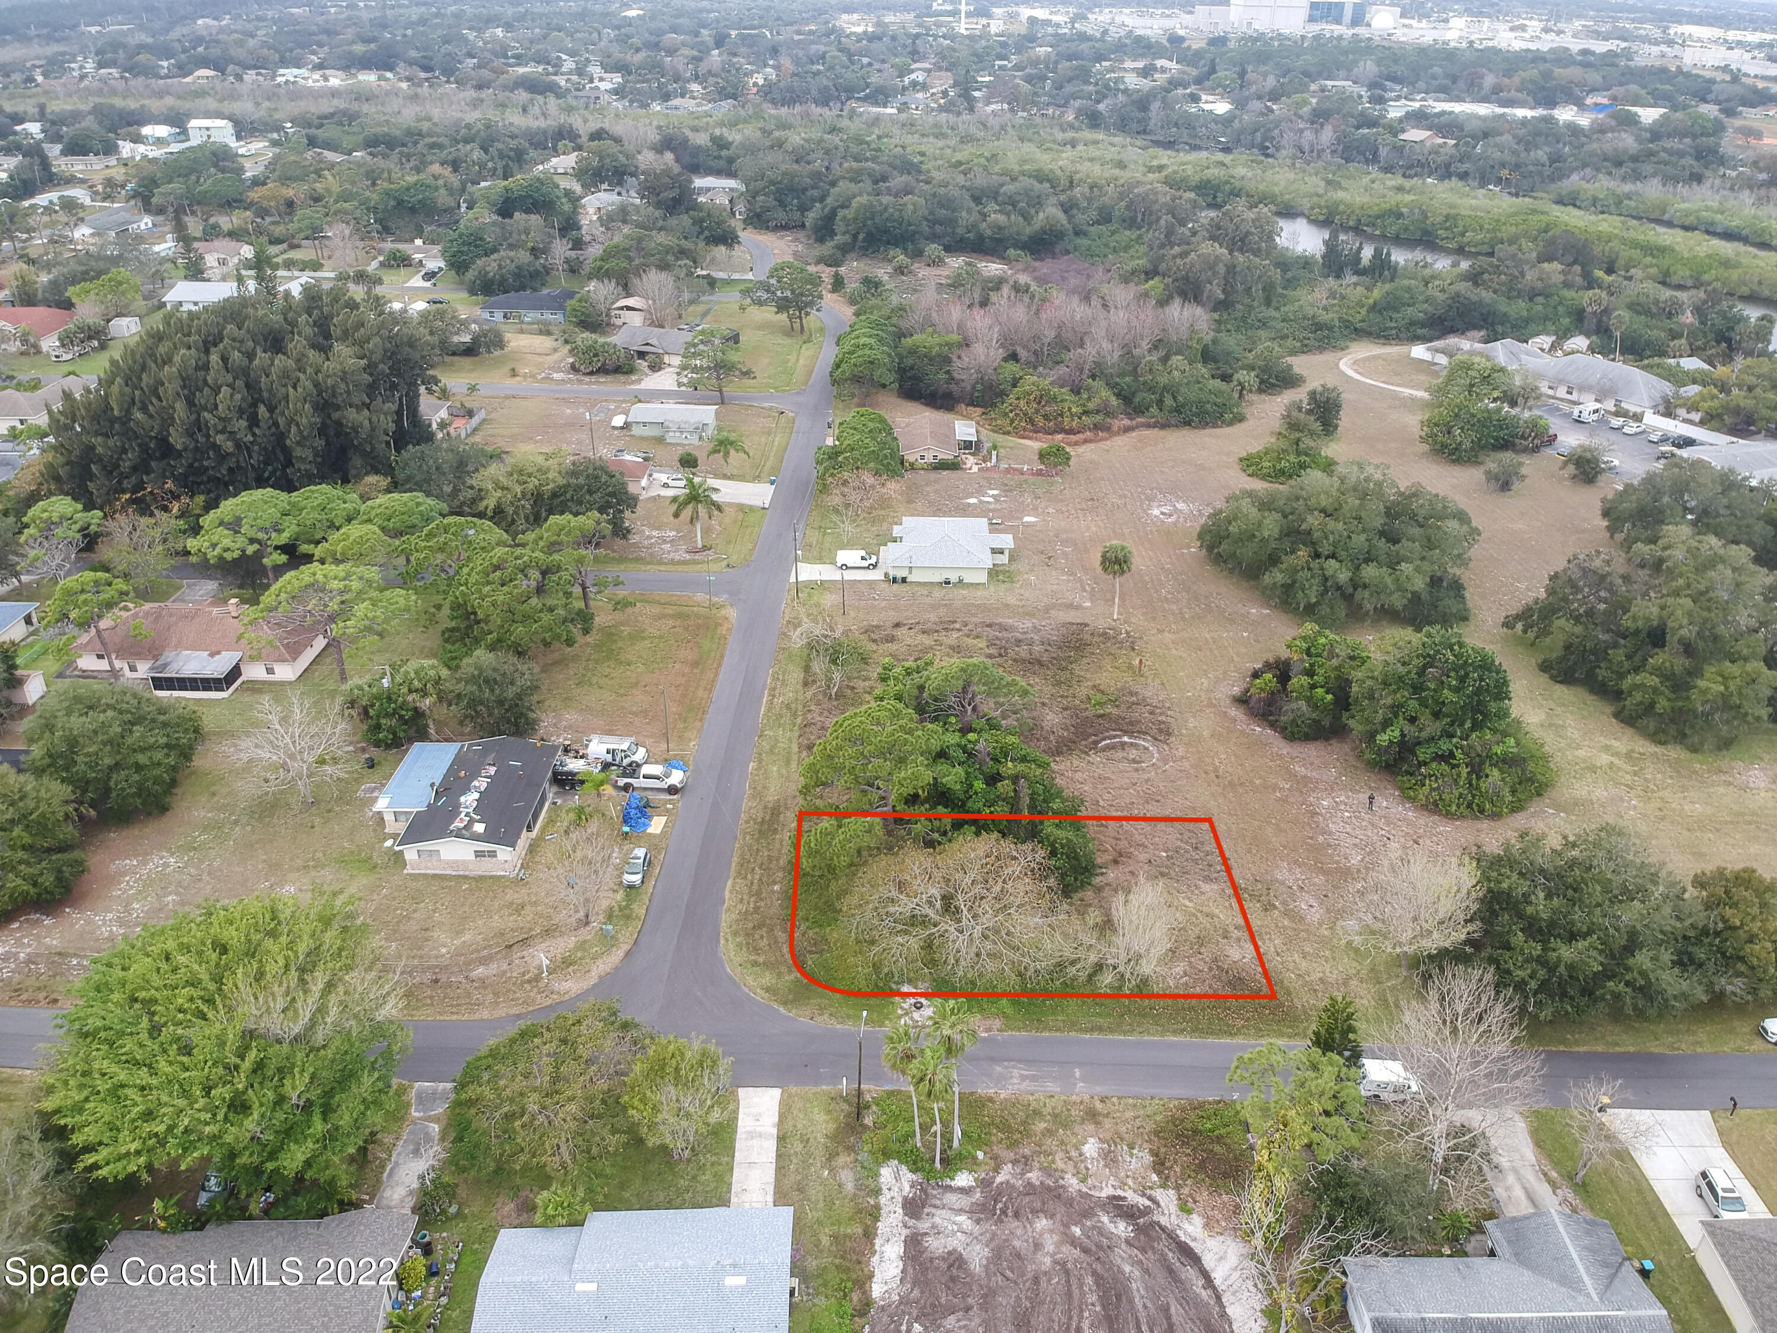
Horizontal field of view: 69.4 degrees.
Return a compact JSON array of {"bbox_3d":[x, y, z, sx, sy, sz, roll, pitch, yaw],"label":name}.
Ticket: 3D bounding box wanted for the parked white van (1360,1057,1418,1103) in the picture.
[{"bbox_3d":[35.711,29.540,91.407,4.300,2.150,1.950,1,30,1],"label":"parked white van"}]

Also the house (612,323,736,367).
[{"bbox_3d":[-45.347,-66.619,264.814,21.500,4.900,13.500,10,30,18],"label":"house"}]

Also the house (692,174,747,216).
[{"bbox_3d":[-51.120,-145.931,401.524,18.270,6.600,19.290,2,29,3],"label":"house"}]

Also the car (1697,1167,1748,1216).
[{"bbox_3d":[54.351,34.884,82.994,1.820,1.680,4.500,0,30,0],"label":"car"}]

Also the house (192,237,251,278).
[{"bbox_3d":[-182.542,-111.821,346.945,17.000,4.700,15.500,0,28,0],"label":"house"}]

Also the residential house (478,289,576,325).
[{"bbox_3d":[-77.539,-79.066,279.689,20.610,4.970,13.700,3,29,4],"label":"residential house"}]

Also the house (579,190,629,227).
[{"bbox_3d":[-87.485,-143.129,397.427,16.750,5.080,14.210,2,29,3],"label":"house"}]

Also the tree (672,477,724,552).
[{"bbox_3d":[-24.920,-19.494,166.489,6.600,9.030,6.600,1,29,1],"label":"tree"}]

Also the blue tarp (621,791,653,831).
[{"bbox_3d":[-23.258,13.537,119.396,2.800,0.700,5.200,4,30,5],"label":"blue tarp"}]

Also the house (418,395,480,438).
[{"bbox_3d":[-76.612,-42.525,213.467,14.720,3.960,11.170,2,29,3],"label":"house"}]

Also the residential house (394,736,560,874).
[{"bbox_3d":[-37.686,12.462,119.400,10.400,4.100,17.200,0,28,0],"label":"residential house"}]

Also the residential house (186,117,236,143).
[{"bbox_3d":[-252.878,-199.394,480.000,13.400,9.300,10.100,-1,30,-3],"label":"residential house"}]

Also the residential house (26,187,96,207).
[{"bbox_3d":[-273.457,-153.807,423.710,12.500,4.500,20.500,0,28,0],"label":"residential house"}]

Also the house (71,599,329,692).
[{"bbox_3d":[-75.000,-2.754,139.177,24.770,4.970,15.730,1,29,2],"label":"house"}]

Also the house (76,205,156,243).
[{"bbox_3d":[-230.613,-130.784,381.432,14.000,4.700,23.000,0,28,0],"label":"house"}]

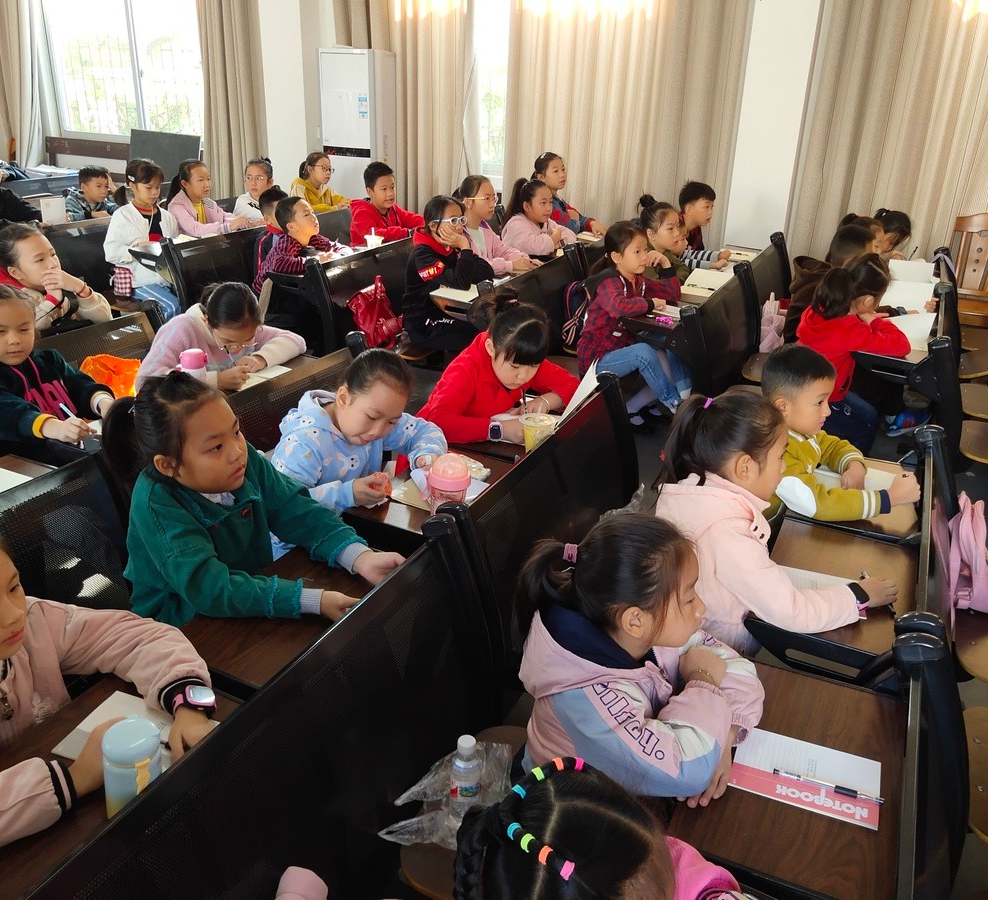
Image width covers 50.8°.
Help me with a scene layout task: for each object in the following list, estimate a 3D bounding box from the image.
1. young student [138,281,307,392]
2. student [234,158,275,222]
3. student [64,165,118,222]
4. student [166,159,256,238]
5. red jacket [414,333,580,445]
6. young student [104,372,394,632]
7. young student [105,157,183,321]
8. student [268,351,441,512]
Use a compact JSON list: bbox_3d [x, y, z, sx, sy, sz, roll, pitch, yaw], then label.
[{"bbox_3d":[-0.877,-0.047,3.423,0.520,0.980,0.500,10,23,24],"label":"young student"},{"bbox_3d":[-1.412,-1.210,6.348,0.520,1.090,0.420,14,25,32],"label":"student"},{"bbox_3d":[-2.448,-1.227,6.440,0.500,1.030,0.420,13,24,30],"label":"student"},{"bbox_3d":[-1.560,-1.029,5.801,0.580,1.140,0.400,11,22,20],"label":"student"},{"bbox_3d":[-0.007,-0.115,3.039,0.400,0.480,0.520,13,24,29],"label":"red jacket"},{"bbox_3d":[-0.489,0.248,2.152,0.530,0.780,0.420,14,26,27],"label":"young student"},{"bbox_3d":[-1.788,-0.868,5.304,0.540,1.170,0.400,11,22,20],"label":"young student"},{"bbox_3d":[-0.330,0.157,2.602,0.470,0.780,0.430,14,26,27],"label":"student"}]

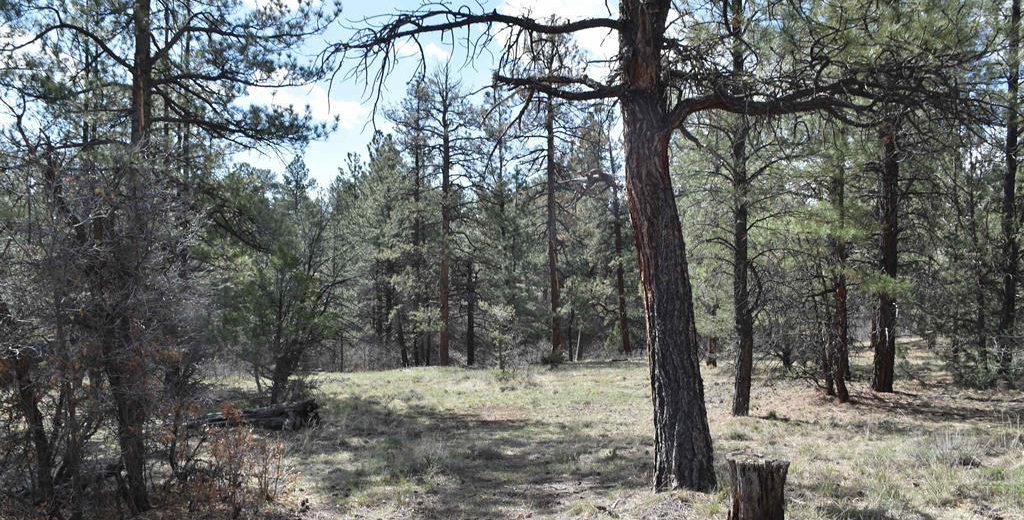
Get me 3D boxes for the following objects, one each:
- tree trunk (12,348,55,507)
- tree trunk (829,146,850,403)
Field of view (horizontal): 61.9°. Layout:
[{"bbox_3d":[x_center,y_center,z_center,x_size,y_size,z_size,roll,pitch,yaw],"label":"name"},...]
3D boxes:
[{"bbox_3d":[-3.710,1.319,6.600,0.280,1.220,0.200,0,-2,0],"label":"tree trunk"},{"bbox_3d":[5.337,0.236,13.900,0.310,4.200,0.260,0,-2,0],"label":"tree trunk"}]

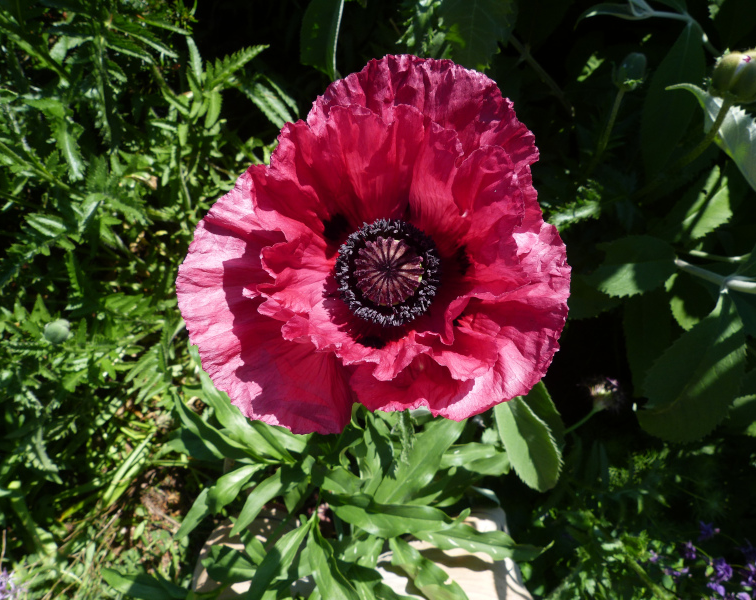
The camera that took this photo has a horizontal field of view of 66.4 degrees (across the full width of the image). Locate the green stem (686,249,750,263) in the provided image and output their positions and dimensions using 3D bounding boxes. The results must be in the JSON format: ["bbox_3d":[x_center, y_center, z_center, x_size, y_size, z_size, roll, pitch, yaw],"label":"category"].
[{"bbox_3d":[0.236,-0.031,0.400,0.046,0.006,0.006,3,72,6],"label":"green stem"}]

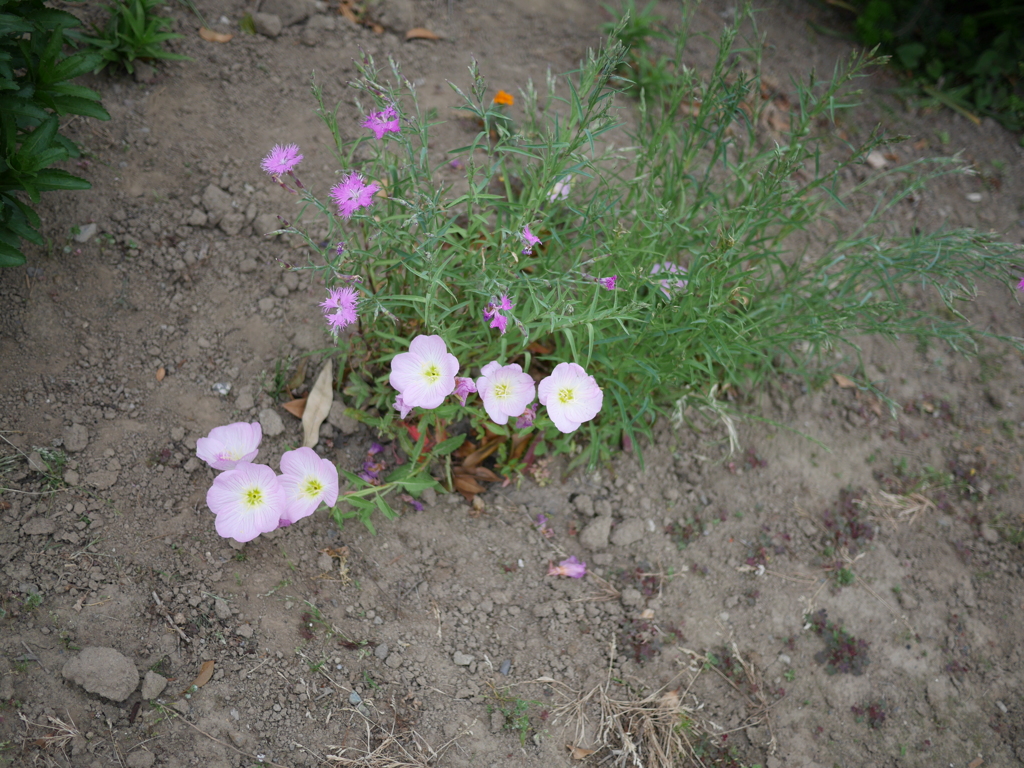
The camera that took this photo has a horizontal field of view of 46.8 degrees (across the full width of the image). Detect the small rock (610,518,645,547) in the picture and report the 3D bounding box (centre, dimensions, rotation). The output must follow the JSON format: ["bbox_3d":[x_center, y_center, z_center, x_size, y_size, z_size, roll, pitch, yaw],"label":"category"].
[{"bbox_3d":[0.084,0.108,0.864,0.025,0.013,0.017,0,48,0],"label":"small rock"}]

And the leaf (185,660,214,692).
[{"bbox_3d":[-0.222,0.208,0.840,0.010,0.006,0.026,29,56,22],"label":"leaf"}]

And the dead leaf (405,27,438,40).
[{"bbox_3d":[-0.100,-0.387,1.309,0.036,0.010,0.014,0,48,0],"label":"dead leaf"}]

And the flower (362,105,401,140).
[{"bbox_3d":[-0.106,-0.212,0.960,0.031,0.015,0.030,0,50,0],"label":"flower"}]

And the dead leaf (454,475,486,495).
[{"bbox_3d":[-0.033,0.080,0.946,0.028,0.008,0.014,19,53,15],"label":"dead leaf"}]

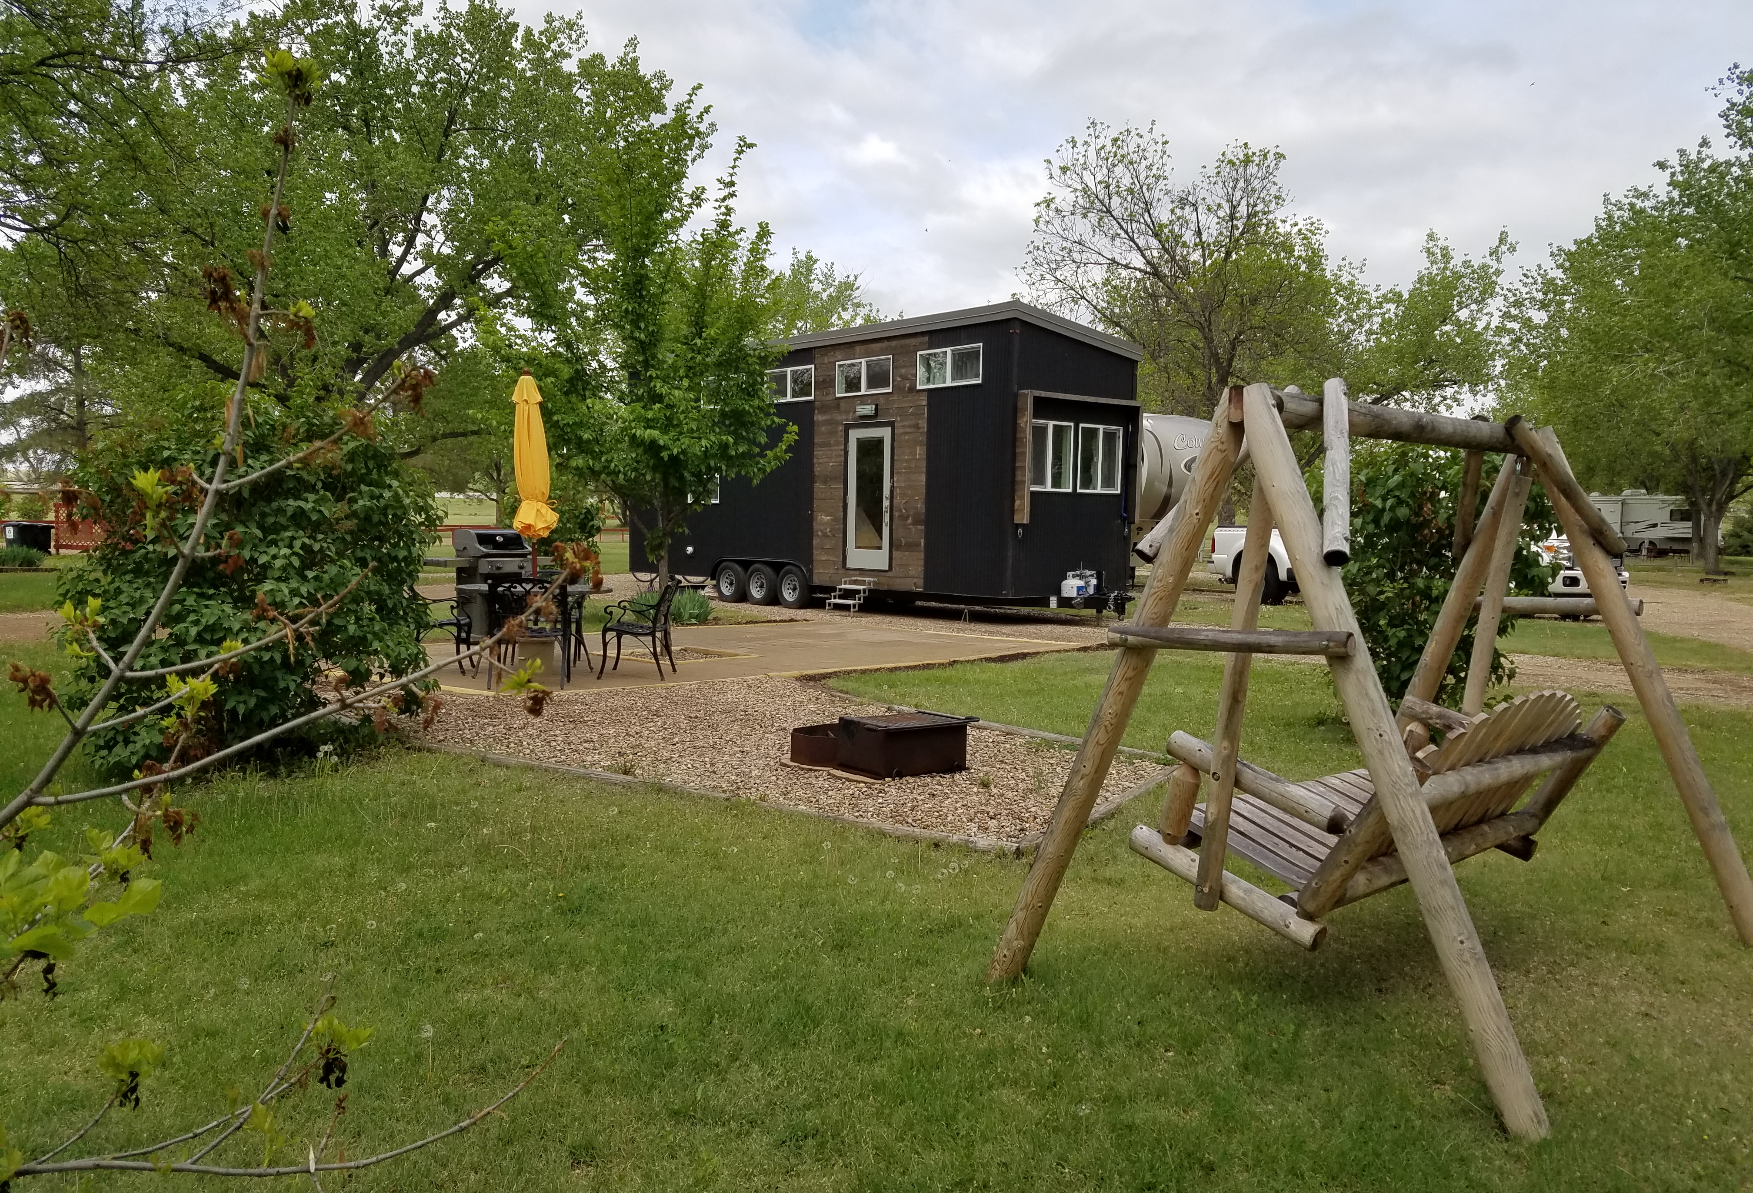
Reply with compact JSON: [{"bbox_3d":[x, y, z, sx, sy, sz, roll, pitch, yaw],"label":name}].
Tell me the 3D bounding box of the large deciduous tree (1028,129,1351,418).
[{"bbox_3d":[9.386,-7.281,38.665,10.000,13.400,9.500,1,3,0],"label":"large deciduous tree"}]

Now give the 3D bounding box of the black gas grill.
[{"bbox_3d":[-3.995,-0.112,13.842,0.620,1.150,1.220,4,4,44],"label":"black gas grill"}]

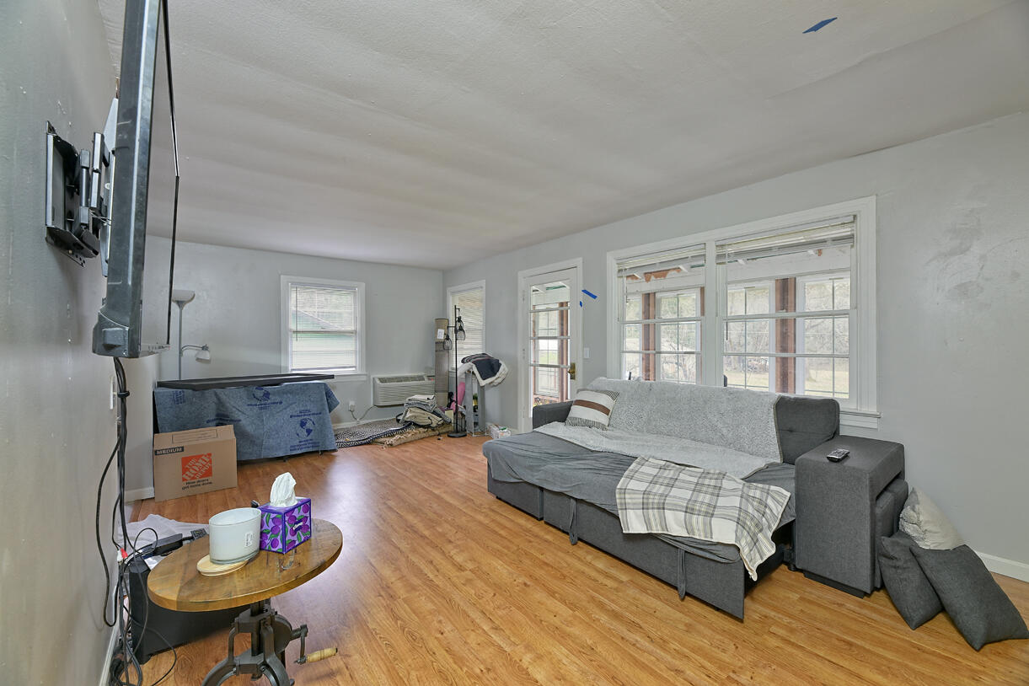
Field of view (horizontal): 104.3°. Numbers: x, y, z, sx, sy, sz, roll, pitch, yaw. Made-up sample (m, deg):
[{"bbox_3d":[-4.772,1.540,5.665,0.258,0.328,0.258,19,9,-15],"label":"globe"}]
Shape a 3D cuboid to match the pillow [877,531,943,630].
[{"bbox_3d":[1.897,1.073,1.865,0.400,0.380,0.130,4,-25,-28],"label":"pillow"}]

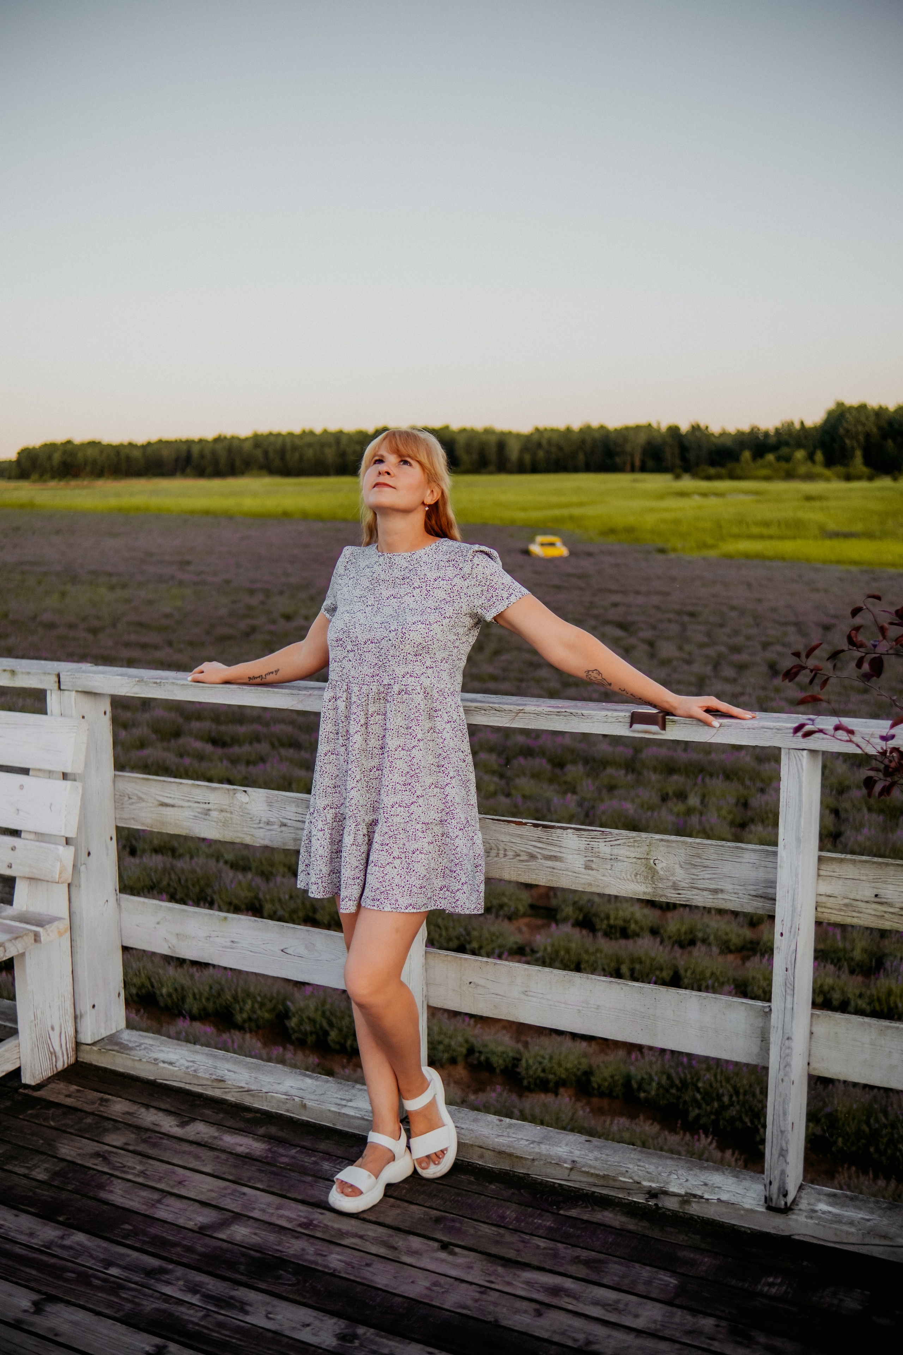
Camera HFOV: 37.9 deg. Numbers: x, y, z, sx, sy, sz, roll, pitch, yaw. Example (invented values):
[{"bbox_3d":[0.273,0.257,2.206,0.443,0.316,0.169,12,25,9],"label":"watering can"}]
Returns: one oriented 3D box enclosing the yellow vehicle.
[{"bbox_3d":[4.992,-6.521,67.500,1.600,1.500,4.000,-2,9,-10],"label":"yellow vehicle"}]

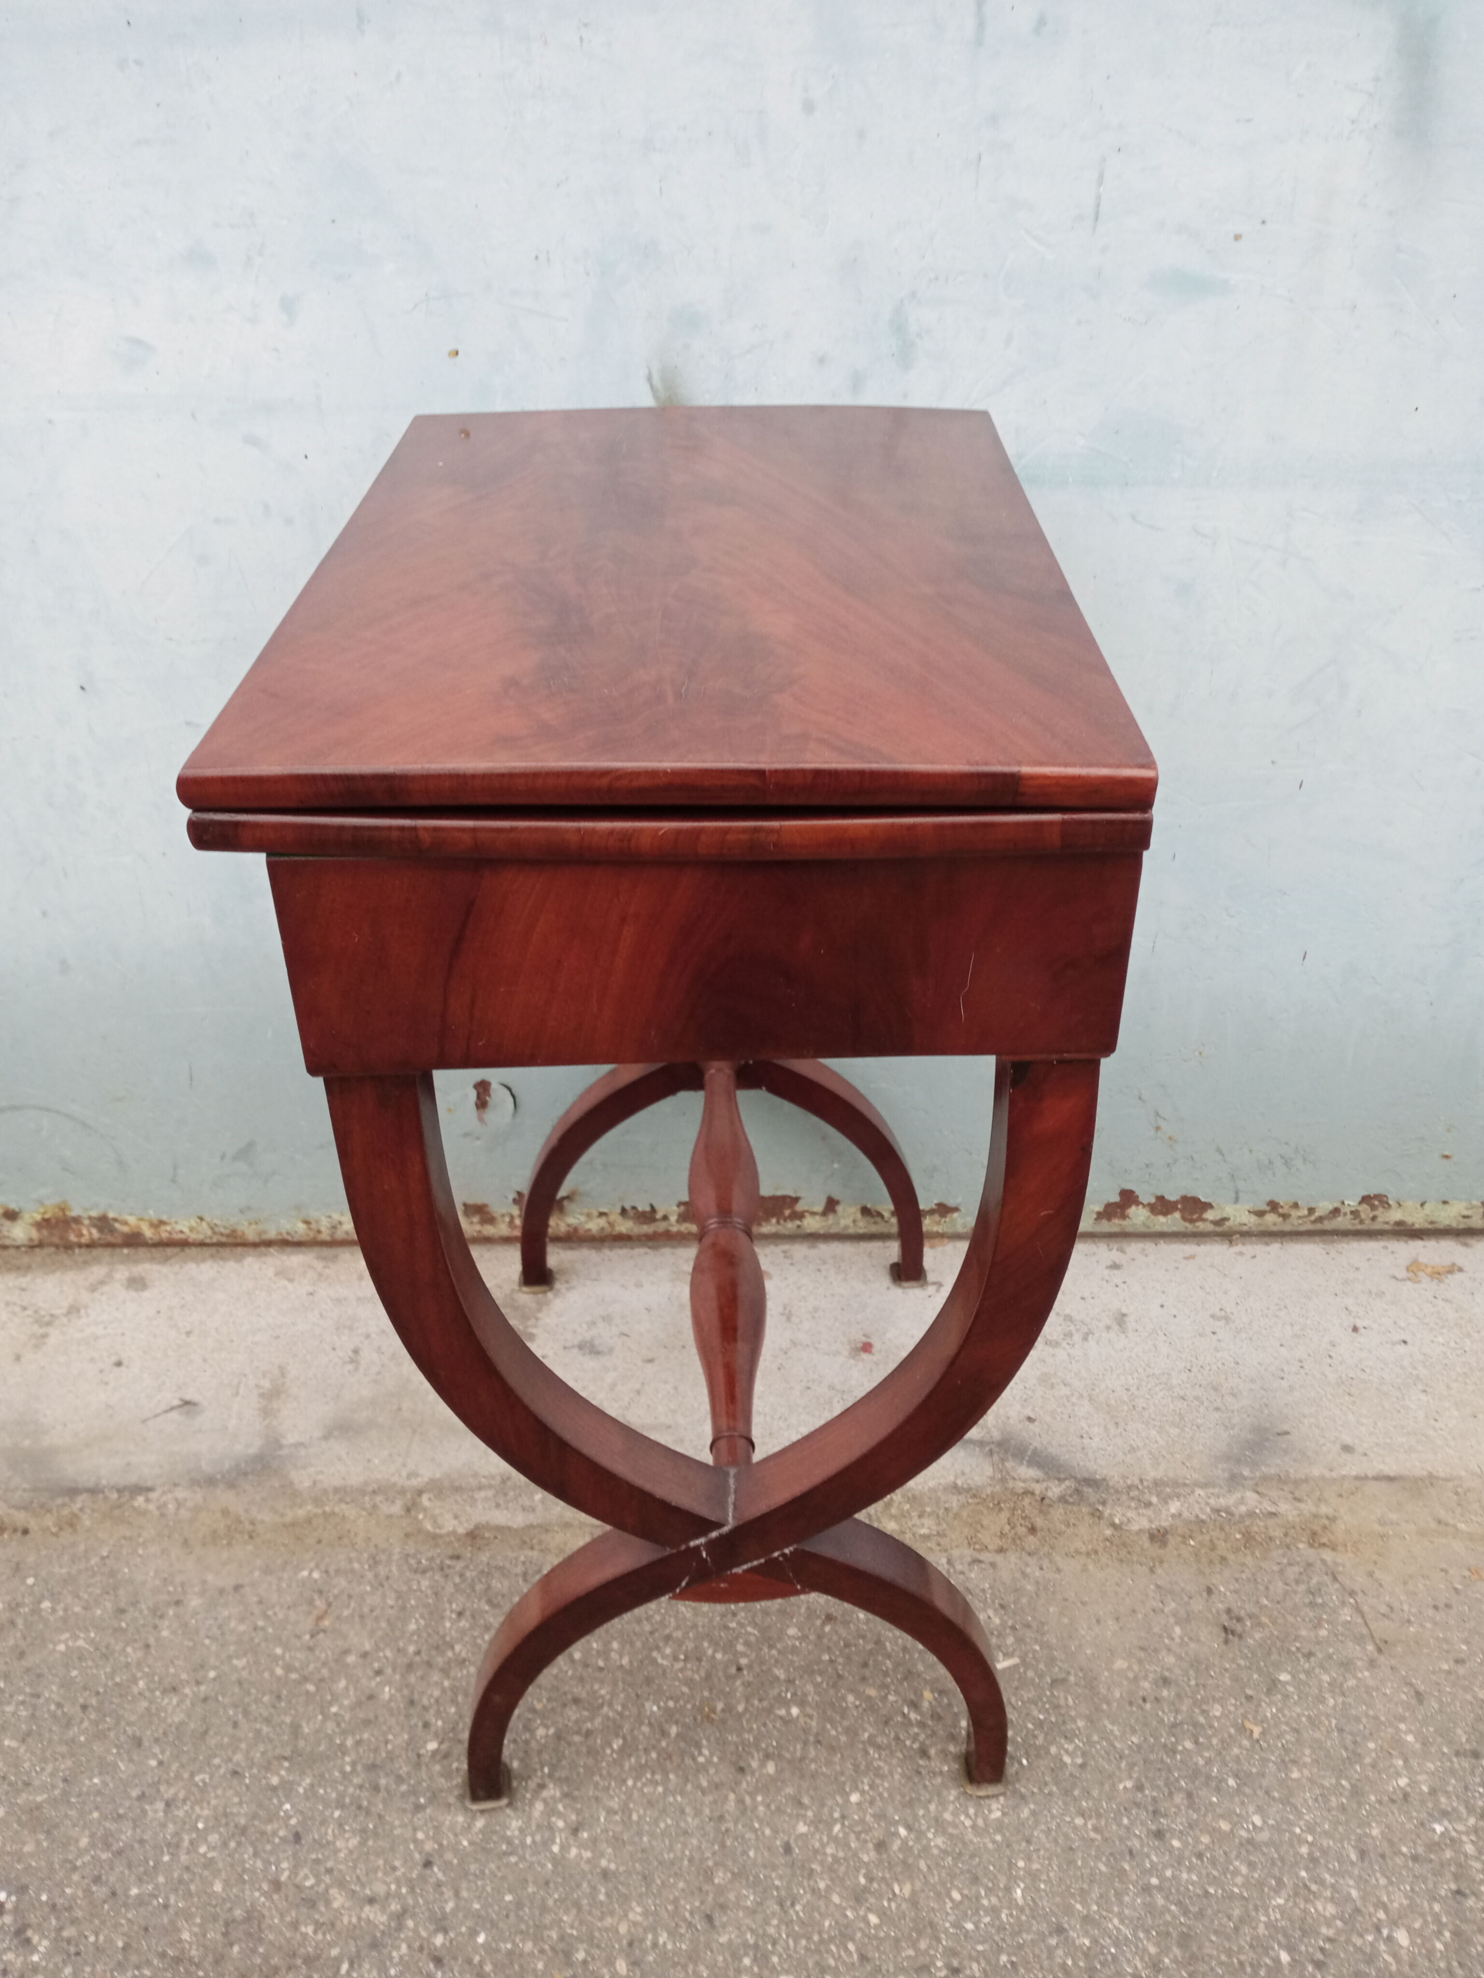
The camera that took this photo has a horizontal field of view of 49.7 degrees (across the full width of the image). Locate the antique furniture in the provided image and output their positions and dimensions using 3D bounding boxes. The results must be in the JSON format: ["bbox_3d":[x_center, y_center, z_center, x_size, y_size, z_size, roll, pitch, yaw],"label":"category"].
[{"bbox_3d":[-0.025,0.079,1.071,0.395,0.765,0.555,-1,34,0],"label":"antique furniture"}]

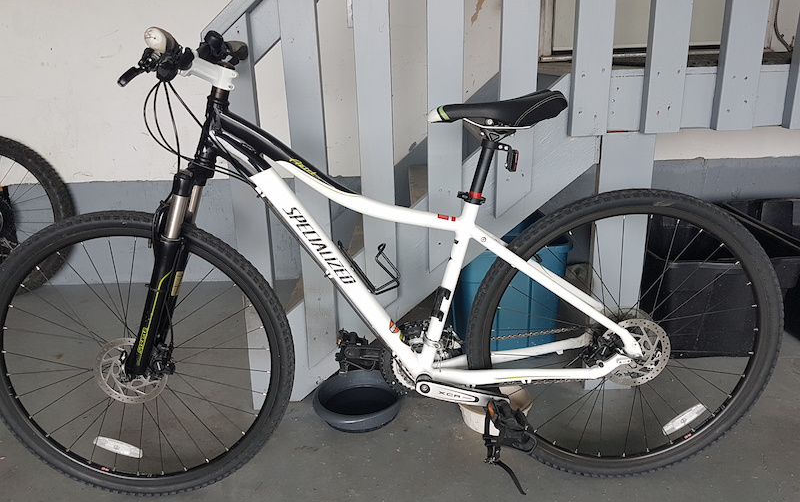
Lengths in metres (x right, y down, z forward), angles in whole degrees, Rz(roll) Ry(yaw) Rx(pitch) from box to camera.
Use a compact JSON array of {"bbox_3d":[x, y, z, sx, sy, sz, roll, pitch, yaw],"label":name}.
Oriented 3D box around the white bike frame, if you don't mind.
[{"bbox_3d":[0.039,-0.032,1.274,0.940,0.735,0.160,-2,17,1],"label":"white bike frame"}]

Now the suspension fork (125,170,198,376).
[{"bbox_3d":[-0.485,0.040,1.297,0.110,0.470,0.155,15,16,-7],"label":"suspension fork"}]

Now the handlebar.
[{"bbox_3d":[-0.394,-0.379,1.172,0.120,0.110,0.620,-3,17,-2],"label":"handlebar"}]

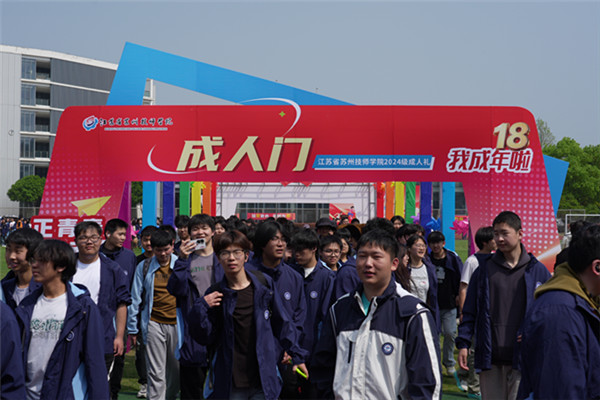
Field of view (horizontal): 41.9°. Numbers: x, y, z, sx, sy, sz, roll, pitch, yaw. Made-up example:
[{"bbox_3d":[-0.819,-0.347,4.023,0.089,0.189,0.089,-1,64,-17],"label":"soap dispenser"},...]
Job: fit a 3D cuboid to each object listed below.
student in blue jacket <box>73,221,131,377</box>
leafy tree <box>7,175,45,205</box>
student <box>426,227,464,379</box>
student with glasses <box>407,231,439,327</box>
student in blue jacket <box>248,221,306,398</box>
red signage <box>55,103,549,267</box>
[{"bbox_3d":[-1.544,1.041,5.779,0.580,1.750,0.380,0,-1,0],"label":"student in blue jacket"},{"bbox_3d":[-29.245,0.485,85.009,5.400,6.300,5.200,0,-1,0],"label":"leafy tree"},{"bbox_3d":[1.644,1.152,8.827,0.520,1.660,0.400,0,-1,12],"label":"student"},{"bbox_3d":[1.108,1.131,7.177,0.470,1.630,0.360,0,-1,-5],"label":"student with glasses"},{"bbox_3d":[-0.163,1.018,5.179,0.540,1.770,0.400,0,-1,-14],"label":"student in blue jacket"},{"bbox_3d":[-0.046,0.391,10.394,7.250,3.250,0.500,0,-1,0],"label":"red signage"}]

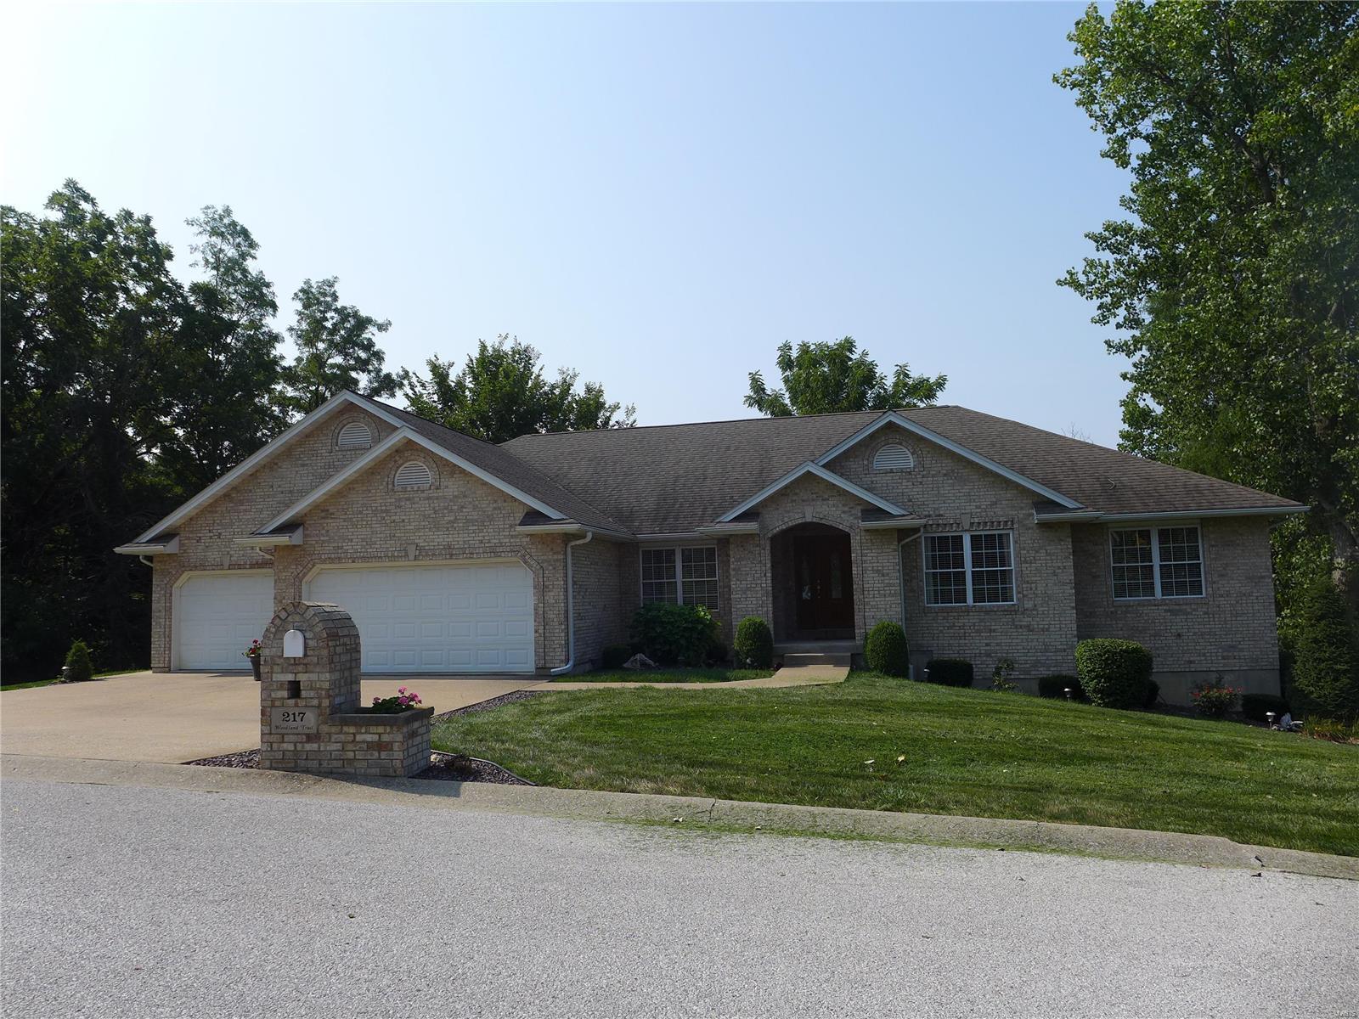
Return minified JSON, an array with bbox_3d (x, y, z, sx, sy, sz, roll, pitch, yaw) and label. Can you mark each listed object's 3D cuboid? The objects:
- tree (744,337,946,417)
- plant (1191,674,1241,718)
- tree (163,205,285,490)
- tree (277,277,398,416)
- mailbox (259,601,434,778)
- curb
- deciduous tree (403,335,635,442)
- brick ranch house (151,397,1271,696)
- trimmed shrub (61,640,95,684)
[{"bbox_3d":[6.512,-0.379,36.654,8.200,13.000,7.600,-3,-5,13],"label":"tree"},{"bbox_3d":[10.078,3.510,17.746,0.860,0.830,0.780,-3,-5,13],"label":"plant"},{"bbox_3d":[-17.187,-3.125,35.442,5.700,17.200,5.700,-3,-5,13],"label":"tree"},{"bbox_3d":[-14.173,-1.908,38.735,5.800,15.800,5.800,-3,-5,13],"label":"tree"},{"bbox_3d":[-2.758,1.458,7.847,1.260,1.390,0.560,-2,-5,8],"label":"mailbox"},{"bbox_3d":[-0.750,2.128,6.845,10.100,0.180,0.630,1,-5,8],"label":"curb"},{"bbox_3d":[-7.074,-0.698,41.032,10.000,14.200,9.300,-3,-5,13],"label":"deciduous tree"},{"bbox_3d":[1.203,1.004,24.409,23.900,7.340,16.000,-3,-5,13],"label":"brick ranch house"},{"bbox_3d":[-11.627,2.946,18.291,0.570,0.810,0.570,-3,-5,13],"label":"trimmed shrub"}]

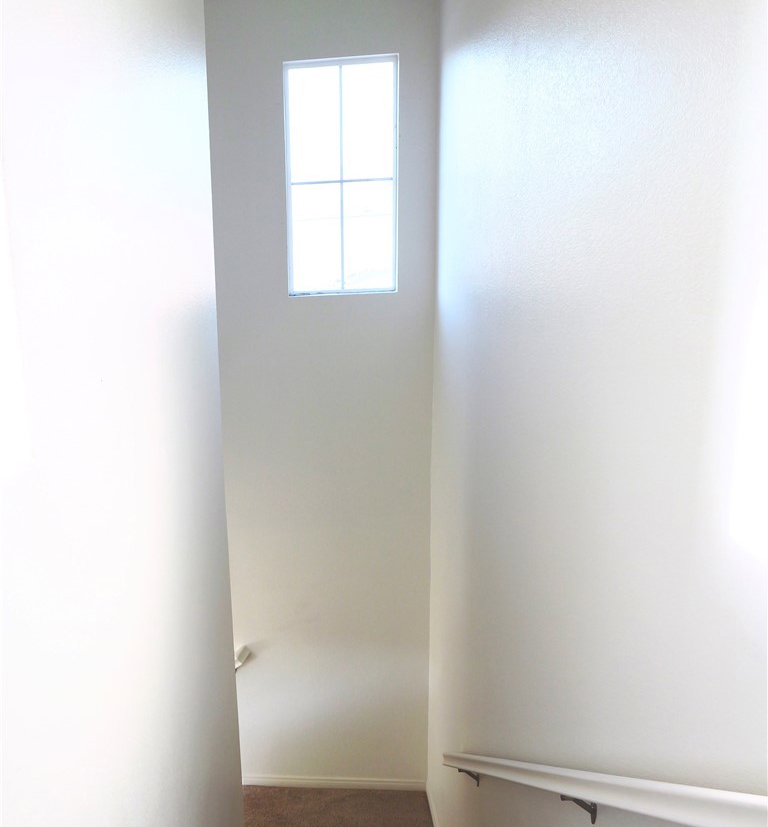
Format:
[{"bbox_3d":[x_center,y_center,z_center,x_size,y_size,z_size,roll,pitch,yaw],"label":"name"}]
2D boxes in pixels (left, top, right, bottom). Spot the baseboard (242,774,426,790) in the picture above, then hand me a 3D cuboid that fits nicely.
[{"bbox_3d":[-0.319,2.353,4.503,1.190,0.072,0.018,0,11,3],"label":"baseboard"}]

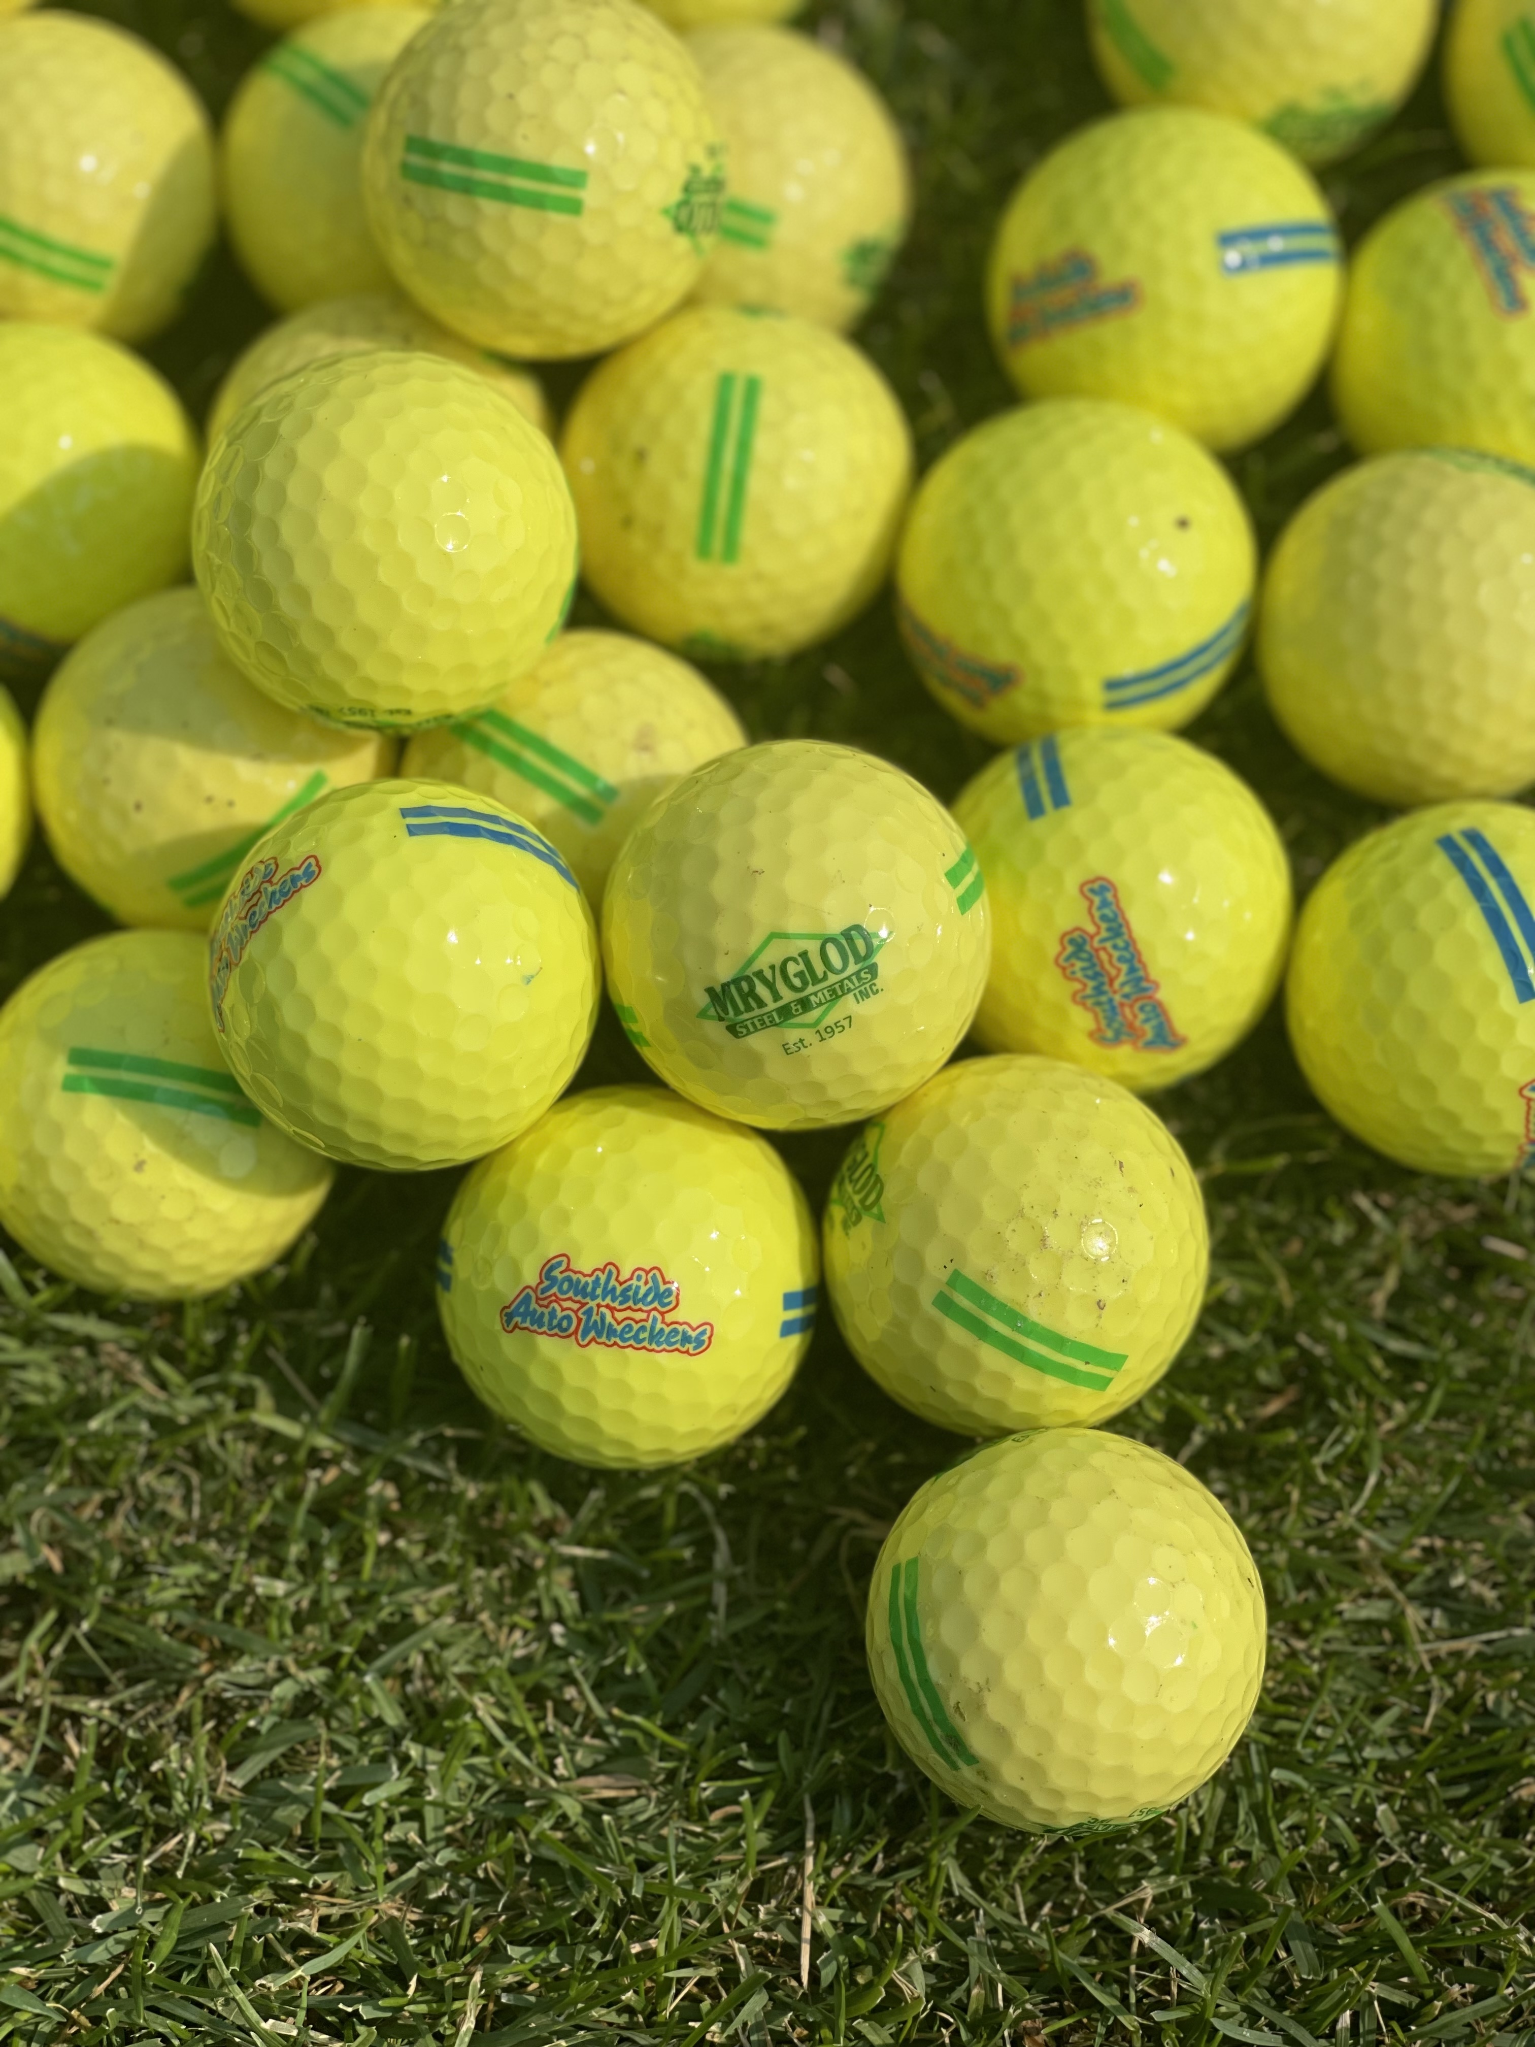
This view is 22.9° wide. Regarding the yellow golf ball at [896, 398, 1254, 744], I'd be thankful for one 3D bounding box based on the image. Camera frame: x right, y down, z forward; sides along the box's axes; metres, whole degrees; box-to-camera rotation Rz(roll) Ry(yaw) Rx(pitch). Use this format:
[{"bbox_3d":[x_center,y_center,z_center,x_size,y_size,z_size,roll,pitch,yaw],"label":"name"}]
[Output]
[{"bbox_3d":[0.037,-0.053,0.450,0.043,0.043,0.043,0,70,3],"label":"yellow golf ball"}]

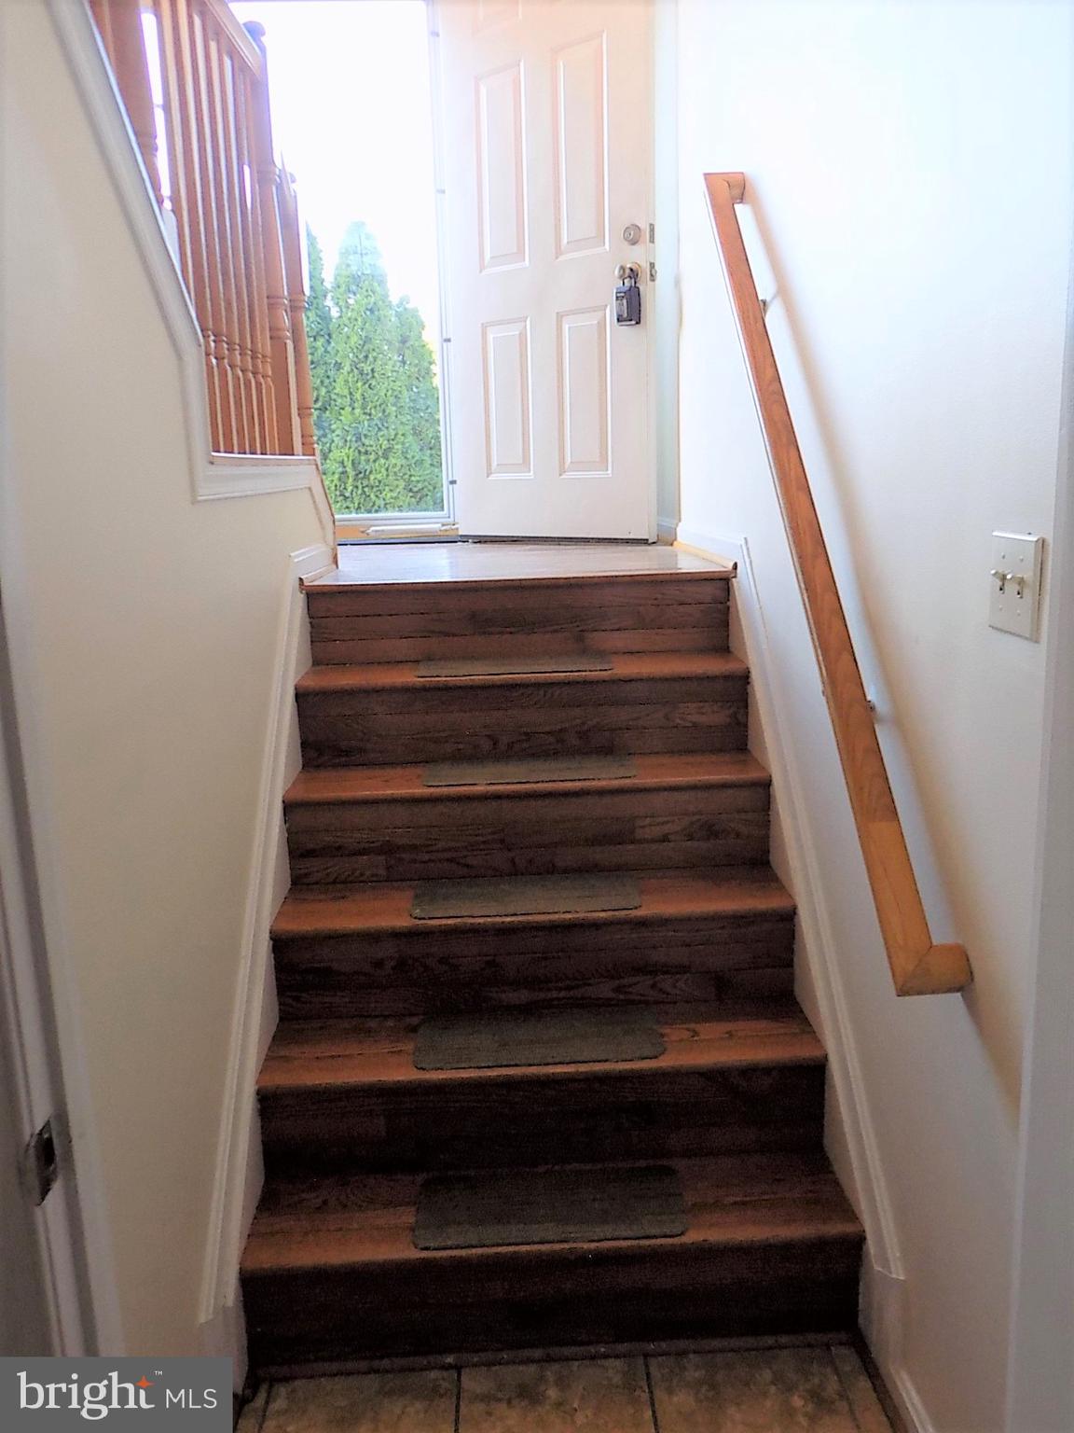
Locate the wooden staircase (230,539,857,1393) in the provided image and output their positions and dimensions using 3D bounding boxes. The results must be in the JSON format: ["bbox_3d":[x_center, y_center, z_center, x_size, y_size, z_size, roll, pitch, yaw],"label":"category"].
[{"bbox_3d":[-0.007,0.358,2.345,1.050,1.235,1.186,-2,11,-2],"label":"wooden staircase"}]

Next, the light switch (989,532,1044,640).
[{"bbox_3d":[0.541,-0.151,1.288,0.020,0.114,0.117,-2,11,-2],"label":"light switch"}]

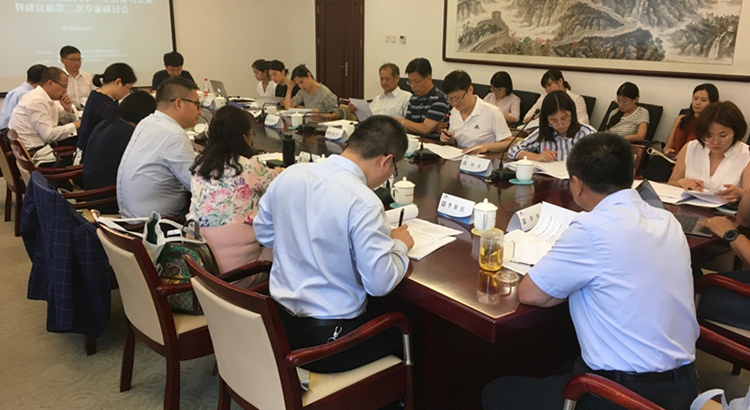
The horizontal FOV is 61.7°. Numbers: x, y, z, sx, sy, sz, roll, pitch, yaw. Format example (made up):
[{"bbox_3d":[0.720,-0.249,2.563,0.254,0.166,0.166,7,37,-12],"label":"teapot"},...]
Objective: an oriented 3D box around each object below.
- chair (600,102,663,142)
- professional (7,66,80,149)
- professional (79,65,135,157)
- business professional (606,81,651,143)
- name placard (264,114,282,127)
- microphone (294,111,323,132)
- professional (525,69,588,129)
[{"bbox_3d":[1.878,-0.251,4.832,0.620,1.000,0.580,-12,20,-36],"label":"chair"},{"bbox_3d":[-2.493,-0.477,5.096,0.780,1.230,0.540,-12,20,-36],"label":"professional"},{"bbox_3d":[-1.884,-0.353,4.570,0.750,1.290,0.500,-12,20,-36],"label":"professional"},{"bbox_3d":[1.735,-0.354,4.956,0.850,1.180,0.480,-12,20,-37],"label":"business professional"},{"bbox_3d":[-0.826,-0.697,5.201,0.100,0.100,0.210,-12,20,-36],"label":"name placard"},{"bbox_3d":[-0.486,-0.691,5.060,0.270,0.170,0.130,-12,20,-36],"label":"microphone"},{"bbox_3d":[1.411,-0.454,5.095,0.780,1.240,0.520,-12,20,-36],"label":"professional"}]

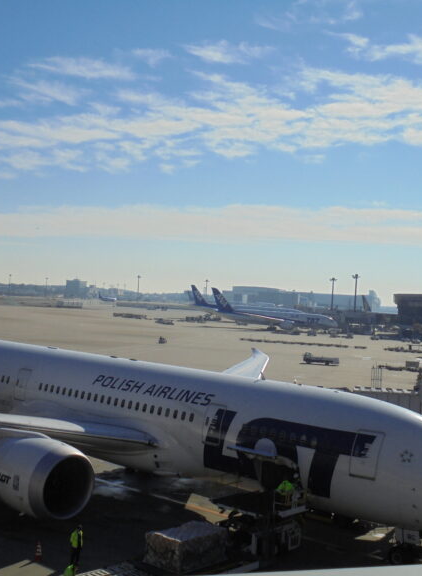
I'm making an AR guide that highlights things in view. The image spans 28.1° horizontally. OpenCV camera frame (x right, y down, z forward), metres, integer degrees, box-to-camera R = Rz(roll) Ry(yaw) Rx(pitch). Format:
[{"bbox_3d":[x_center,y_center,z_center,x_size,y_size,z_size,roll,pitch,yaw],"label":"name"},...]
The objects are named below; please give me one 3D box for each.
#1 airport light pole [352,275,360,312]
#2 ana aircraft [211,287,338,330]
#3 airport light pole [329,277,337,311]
[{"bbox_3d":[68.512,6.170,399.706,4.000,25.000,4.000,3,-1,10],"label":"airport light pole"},{"bbox_3d":[27.445,9.883,369.038,56.900,16.900,60.100,3,-1,10],"label":"ana aircraft"},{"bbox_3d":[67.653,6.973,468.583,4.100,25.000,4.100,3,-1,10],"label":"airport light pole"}]

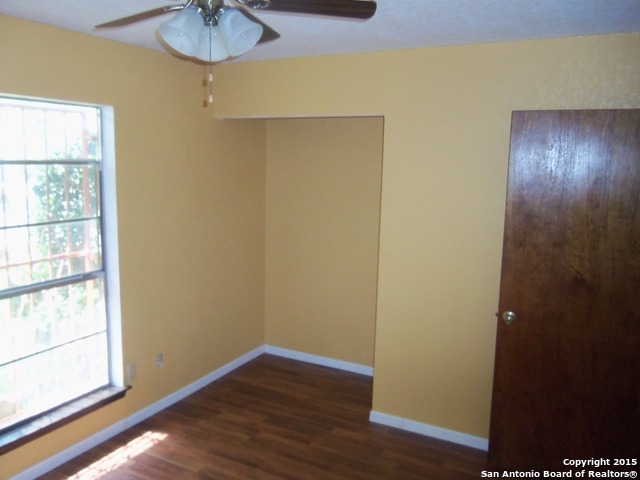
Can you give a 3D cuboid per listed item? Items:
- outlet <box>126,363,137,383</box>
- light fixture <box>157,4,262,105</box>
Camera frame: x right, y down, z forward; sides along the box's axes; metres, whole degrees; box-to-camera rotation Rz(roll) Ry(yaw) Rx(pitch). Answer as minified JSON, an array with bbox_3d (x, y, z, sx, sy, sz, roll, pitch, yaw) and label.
[{"bbox_3d":[-1.214,0.859,3.352,0.012,0.115,0.070,5,9,27],"label":"outlet"},{"bbox_3d":[-0.344,-0.583,1.621,0.315,0.305,0.305,-1,8,-12],"label":"light fixture"}]

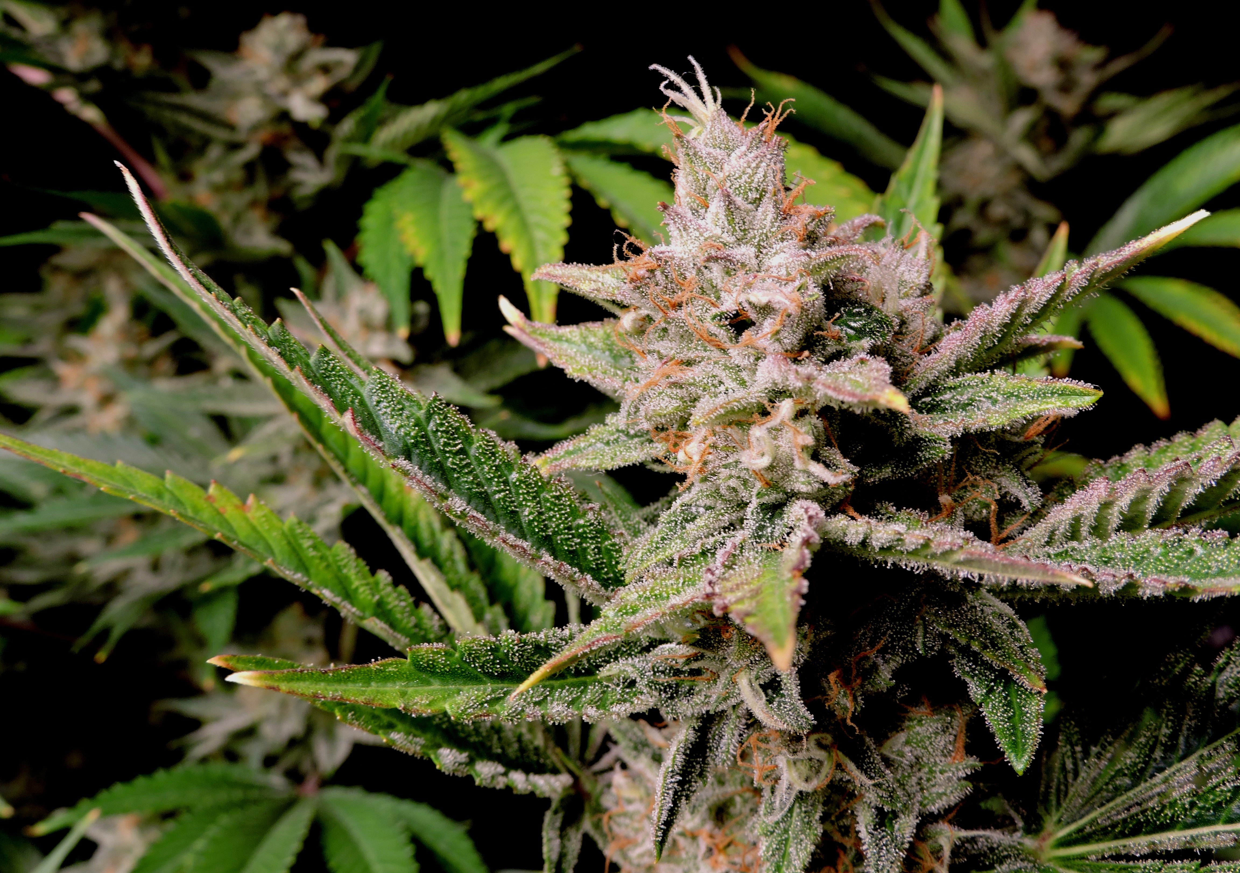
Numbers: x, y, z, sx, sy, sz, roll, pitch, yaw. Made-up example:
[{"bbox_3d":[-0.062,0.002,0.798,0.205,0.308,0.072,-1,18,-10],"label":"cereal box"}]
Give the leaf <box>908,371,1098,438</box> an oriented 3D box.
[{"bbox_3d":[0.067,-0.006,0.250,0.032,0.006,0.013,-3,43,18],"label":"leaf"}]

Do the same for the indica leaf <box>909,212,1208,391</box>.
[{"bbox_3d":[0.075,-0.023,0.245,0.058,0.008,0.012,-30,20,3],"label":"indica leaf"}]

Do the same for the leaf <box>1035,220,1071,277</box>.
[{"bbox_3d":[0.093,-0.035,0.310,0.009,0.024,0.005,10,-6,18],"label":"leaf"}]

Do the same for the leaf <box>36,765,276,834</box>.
[{"bbox_3d":[-0.127,0.102,0.398,0.066,0.014,0.019,-1,29,-13],"label":"leaf"}]

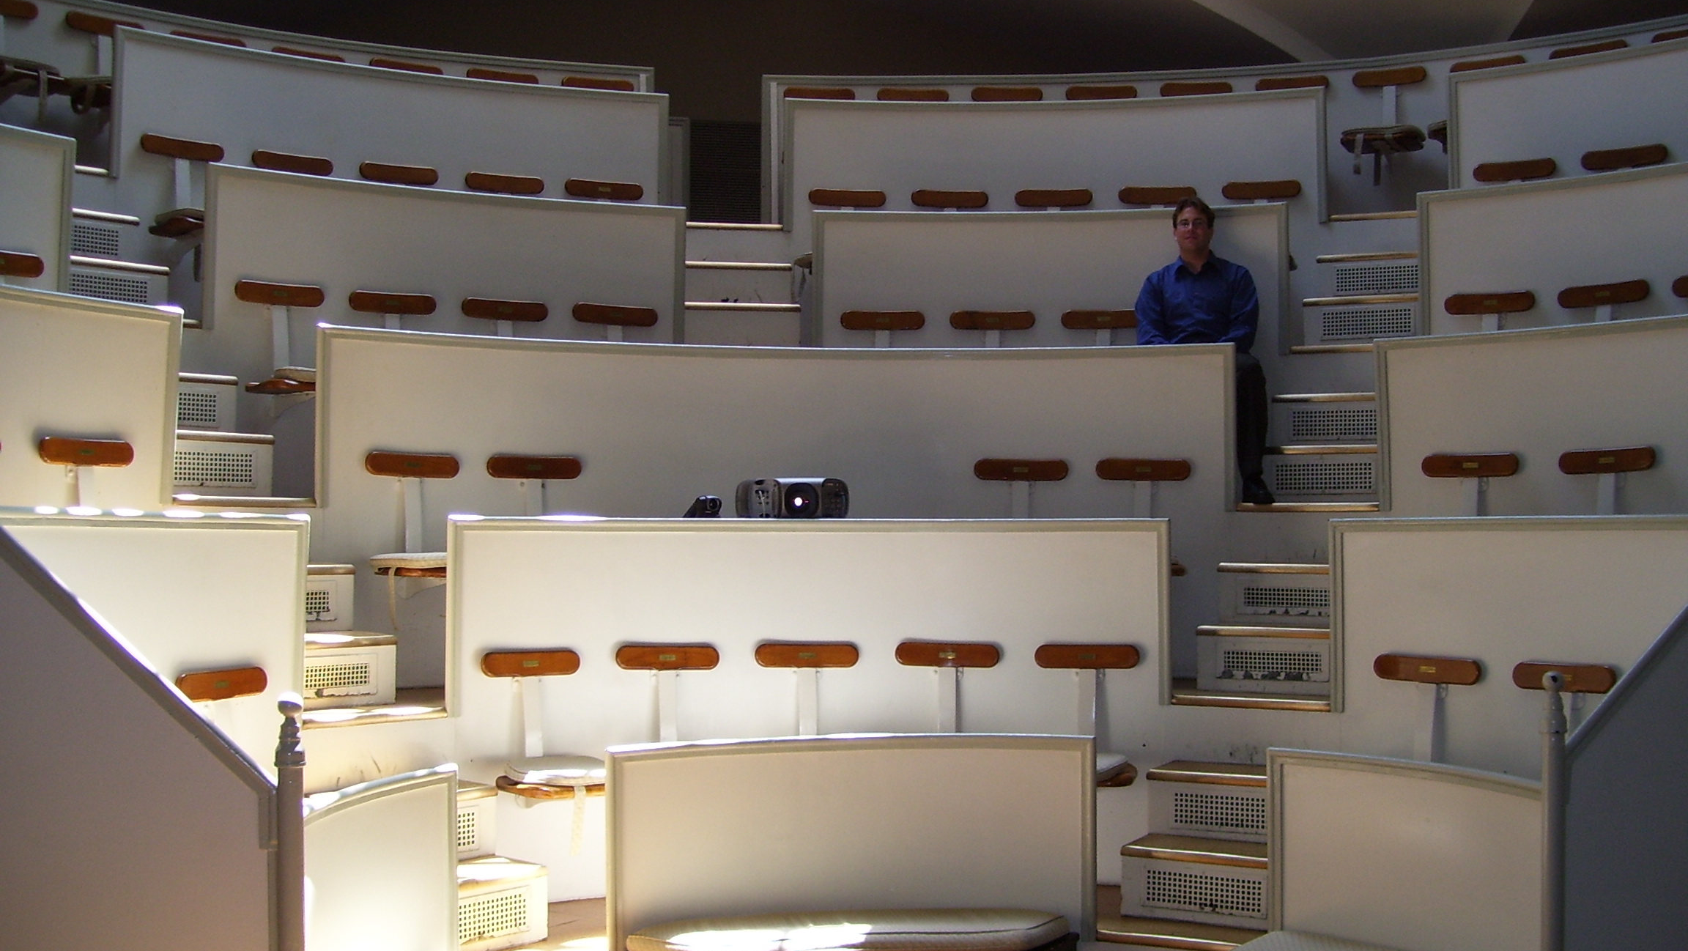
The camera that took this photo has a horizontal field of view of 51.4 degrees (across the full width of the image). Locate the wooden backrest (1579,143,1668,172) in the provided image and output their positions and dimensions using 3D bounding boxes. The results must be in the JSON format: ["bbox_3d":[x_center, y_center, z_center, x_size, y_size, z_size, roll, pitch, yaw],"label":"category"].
[{"bbox_3d":[3.193,-1.300,7.177,0.365,0.090,0.045,-1,-10,43],"label":"wooden backrest"}]

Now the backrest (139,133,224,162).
[{"bbox_3d":[-2.629,-1.301,6.979,0.352,0.085,0.038,2,-3,-42],"label":"backrest"}]

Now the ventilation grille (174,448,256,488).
[{"bbox_3d":[-2.203,-0.027,6.027,0.020,0.130,0.375,-1,-2,42],"label":"ventilation grille"}]

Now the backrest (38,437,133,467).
[{"bbox_3d":[-2.304,-0.070,5.344,0.038,0.085,0.352,-2,-3,35],"label":"backrest"}]

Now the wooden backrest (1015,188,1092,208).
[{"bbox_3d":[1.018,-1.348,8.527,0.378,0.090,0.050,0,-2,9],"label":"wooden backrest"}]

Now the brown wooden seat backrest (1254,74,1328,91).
[{"bbox_3d":[2.322,-2.022,9.085,0.369,0.096,0.045,-1,-2,20],"label":"brown wooden seat backrest"}]

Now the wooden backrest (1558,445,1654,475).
[{"bbox_3d":[2.748,-0.053,6.316,0.369,0.096,0.045,-2,-3,44],"label":"wooden backrest"}]

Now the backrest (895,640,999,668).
[{"bbox_3d":[0.376,0.651,6.359,0.369,0.096,0.045,0,-2,1],"label":"backrest"}]

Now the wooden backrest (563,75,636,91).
[{"bbox_3d":[-1.192,-1.889,8.532,0.352,0.085,0.038,1,-3,-17],"label":"wooden backrest"}]

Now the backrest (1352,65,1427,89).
[{"bbox_3d":[2.777,-2.026,8.927,0.380,0.093,0.042,-1,-2,28],"label":"backrest"}]

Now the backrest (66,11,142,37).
[{"bbox_3d":[-3.395,-2.065,8.080,0.380,0.093,0.042,2,-2,-45],"label":"backrest"}]

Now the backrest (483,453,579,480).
[{"bbox_3d":[-1.110,-0.029,6.303,0.352,0.085,0.038,1,-3,-28],"label":"backrest"}]

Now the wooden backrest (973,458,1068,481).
[{"bbox_3d":[0.676,-0.021,6.656,0.352,0.085,0.038,0,-2,5],"label":"wooden backrest"}]

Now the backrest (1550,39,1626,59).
[{"bbox_3d":[3.599,-2.033,8.475,0.380,0.093,0.042,-1,-2,38],"label":"backrest"}]

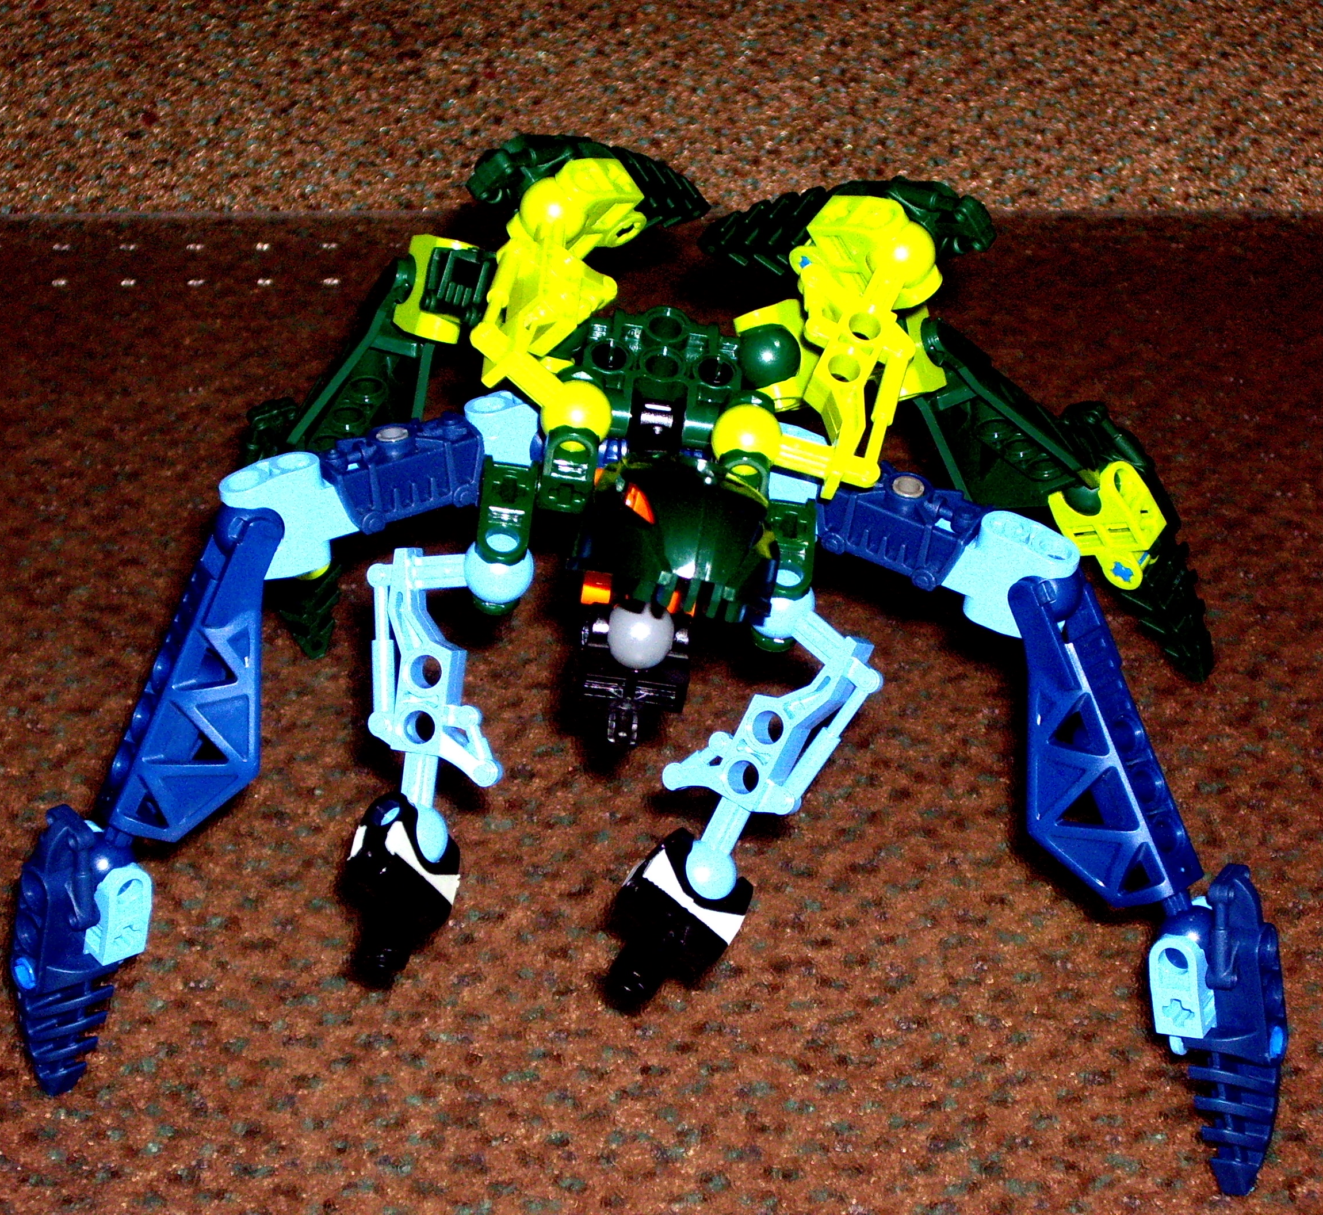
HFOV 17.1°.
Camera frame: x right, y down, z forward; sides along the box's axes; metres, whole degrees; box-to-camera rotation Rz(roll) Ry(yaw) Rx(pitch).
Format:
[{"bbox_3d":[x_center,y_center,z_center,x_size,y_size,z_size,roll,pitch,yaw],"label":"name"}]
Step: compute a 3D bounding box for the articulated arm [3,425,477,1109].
[{"bbox_3d":[-0.061,0.019,0.653,0.080,0.088,0.027,-26,46,-28],"label":"articulated arm"}]

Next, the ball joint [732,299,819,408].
[{"bbox_3d":[0.017,-0.039,0.668,0.013,0.013,0.012,0,45,0],"label":"ball joint"}]

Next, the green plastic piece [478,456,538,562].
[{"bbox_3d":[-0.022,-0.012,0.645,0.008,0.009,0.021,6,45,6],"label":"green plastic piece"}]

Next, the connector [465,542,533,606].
[{"bbox_3d":[-0.024,-0.005,0.643,0.010,0.010,0.010,0,45,0],"label":"connector"}]

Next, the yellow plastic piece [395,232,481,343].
[{"bbox_3d":[-0.035,-0.050,0.685,0.009,0.017,0.013,5,9,-34],"label":"yellow plastic piece"}]

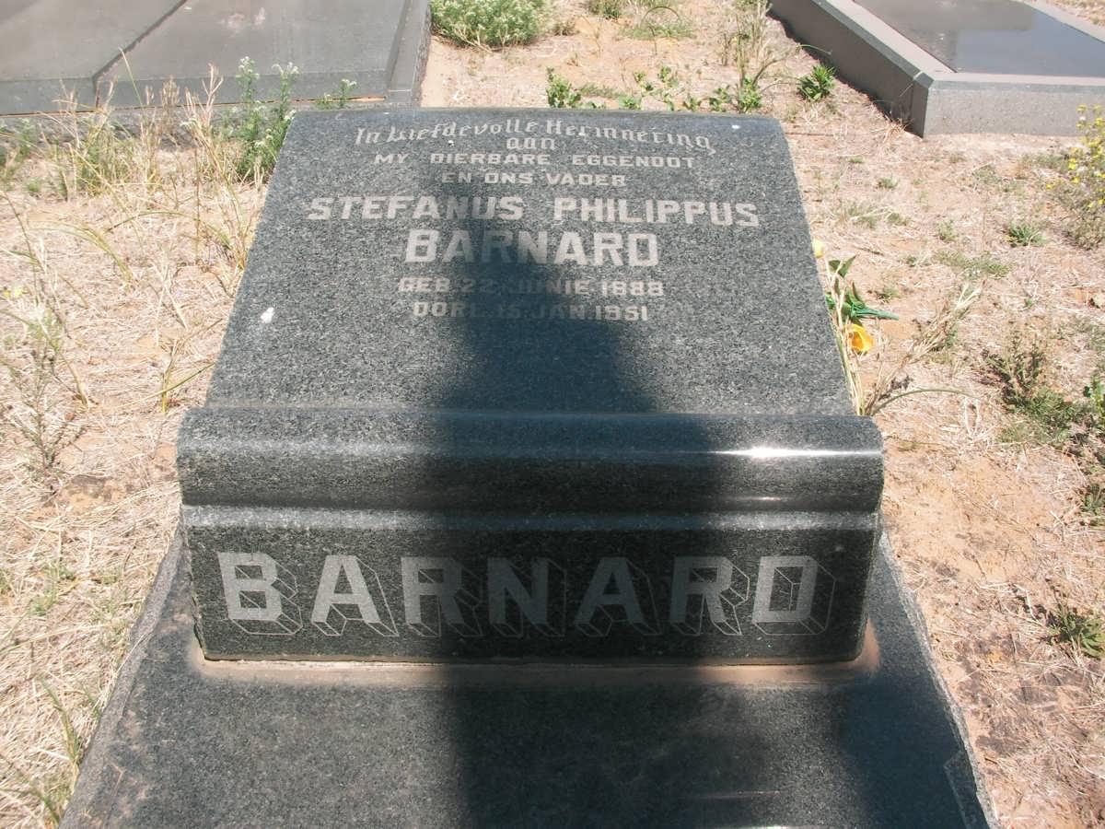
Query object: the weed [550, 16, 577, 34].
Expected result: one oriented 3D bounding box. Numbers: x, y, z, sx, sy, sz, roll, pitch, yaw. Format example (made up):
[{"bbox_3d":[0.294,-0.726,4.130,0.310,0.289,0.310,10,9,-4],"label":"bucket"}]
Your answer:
[{"bbox_3d":[0.047,-1.741,5.417,0.124,0.061,0.111,1,31,0],"label":"weed"}]

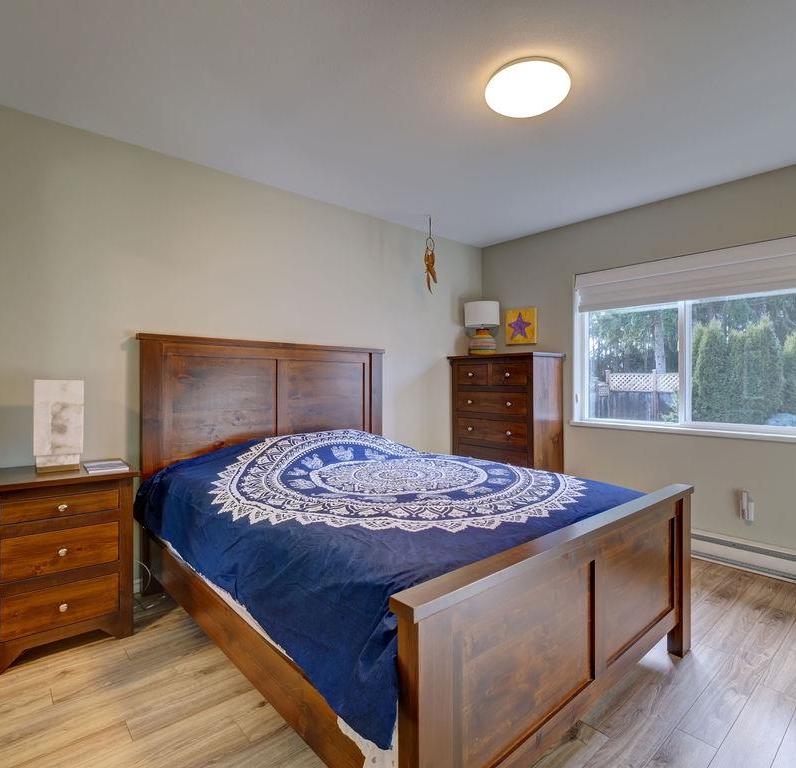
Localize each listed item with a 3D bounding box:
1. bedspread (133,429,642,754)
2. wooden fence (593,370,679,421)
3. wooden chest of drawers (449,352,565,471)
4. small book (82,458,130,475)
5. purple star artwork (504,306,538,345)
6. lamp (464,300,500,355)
[{"bbox_3d":[-0.086,0.562,2.315,1.710,0.510,2.050,0,1,-41],"label":"bedspread"},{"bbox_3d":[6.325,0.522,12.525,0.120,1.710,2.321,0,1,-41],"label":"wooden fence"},{"bbox_3d":[0.902,0.452,4.025,0.470,1.383,0.868,0,1,-41],"label":"wooden chest of drawers"},{"bbox_3d":[-1.393,0.397,2.260,0.160,0.015,0.250,0,1,-41],"label":"small book"},{"bbox_3d":[1.087,-0.504,4.171,0.030,0.310,0.308,0,1,-41],"label":"purple star artwork"},{"bbox_3d":[0.735,-0.470,4.188,0.310,0.457,0.310,0,1,0],"label":"lamp"}]

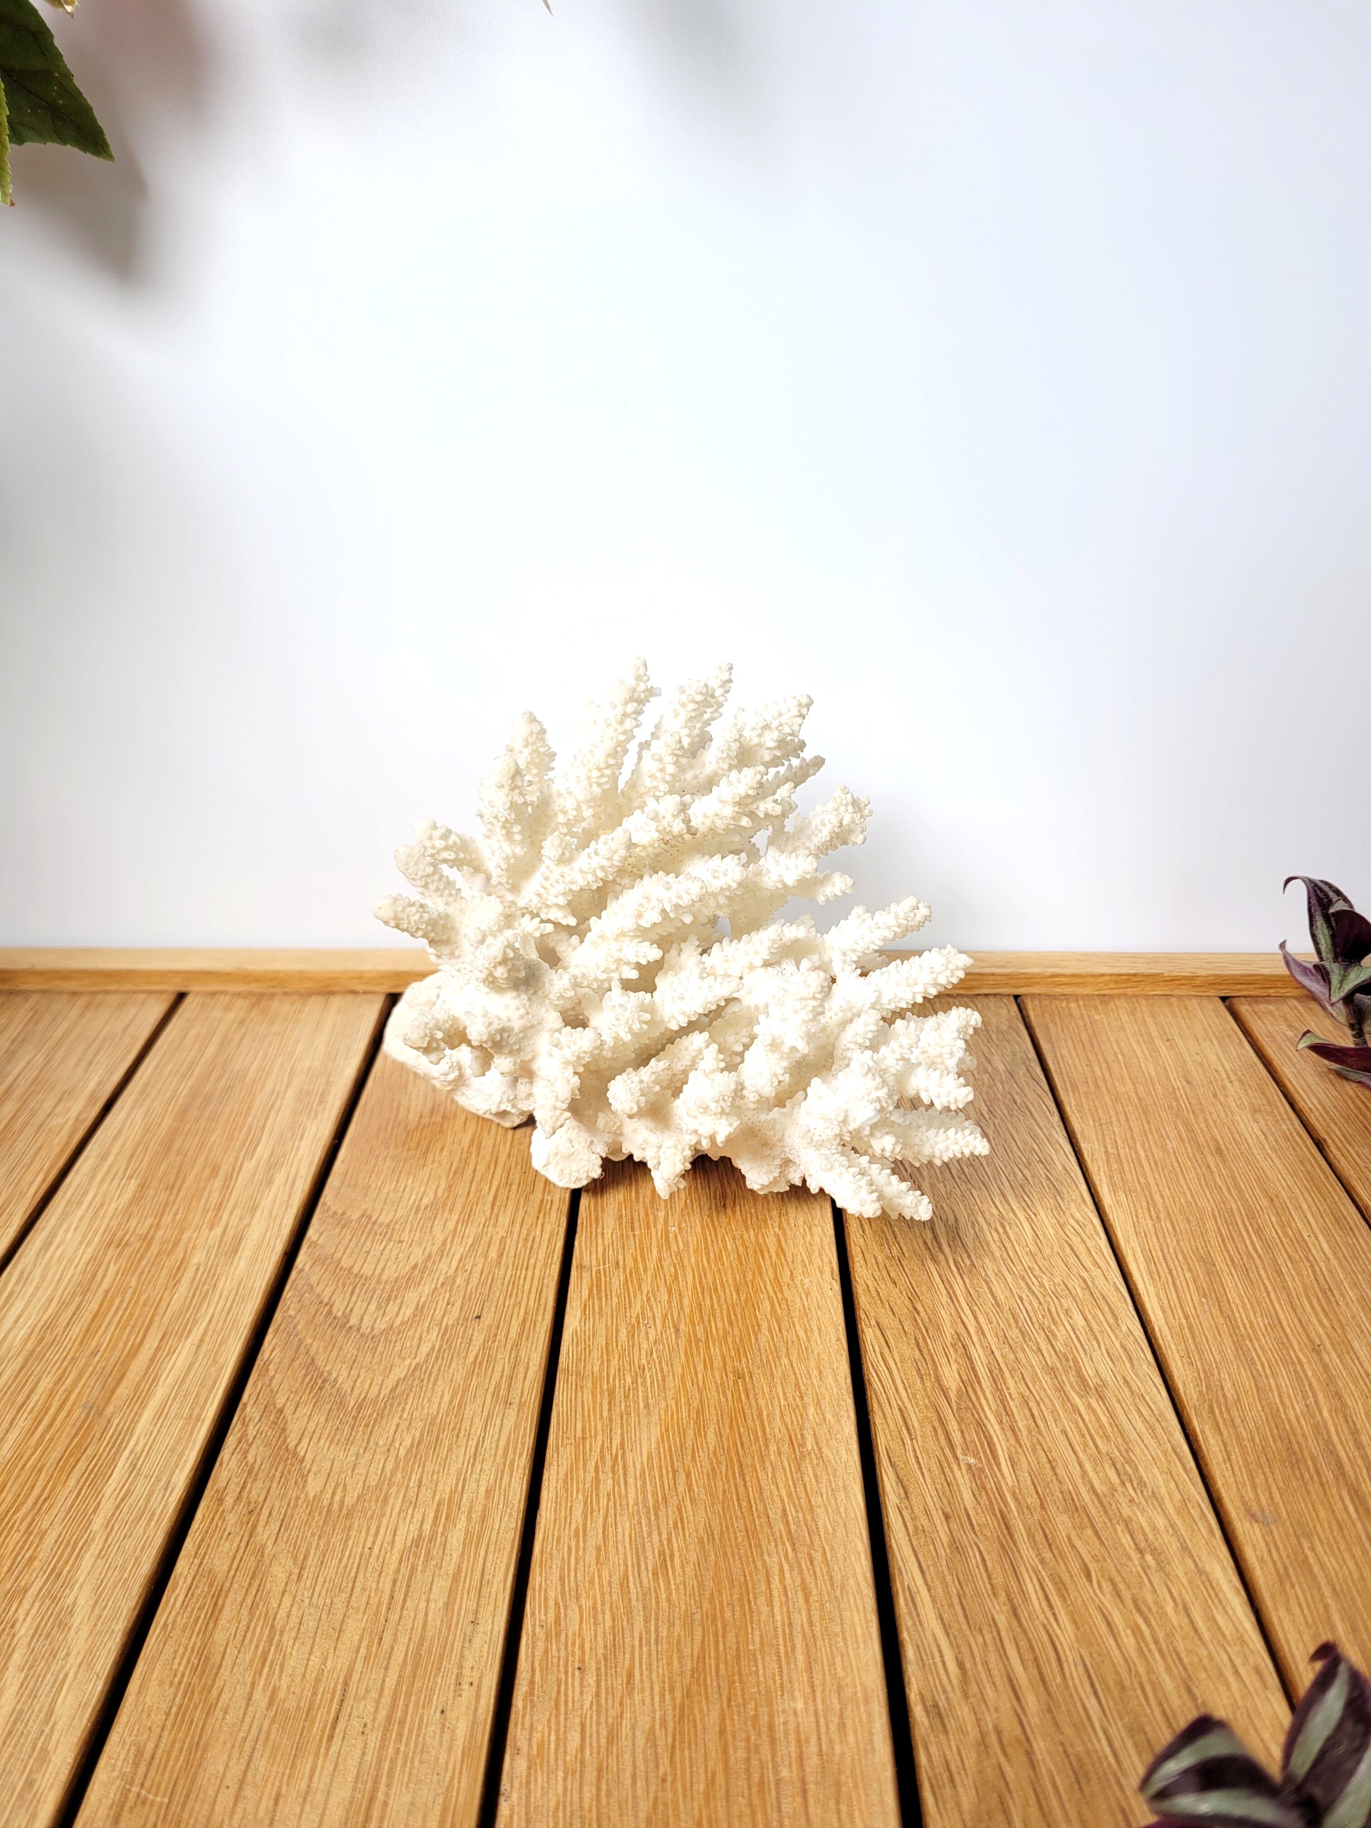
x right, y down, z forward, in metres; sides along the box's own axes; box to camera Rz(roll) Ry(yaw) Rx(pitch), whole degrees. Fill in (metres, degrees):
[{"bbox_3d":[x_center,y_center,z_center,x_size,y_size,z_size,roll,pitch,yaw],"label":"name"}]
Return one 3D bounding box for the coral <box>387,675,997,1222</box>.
[{"bbox_3d":[0.003,-0.001,0.453,0.188,0.152,0.120,4,28,7],"label":"coral"}]

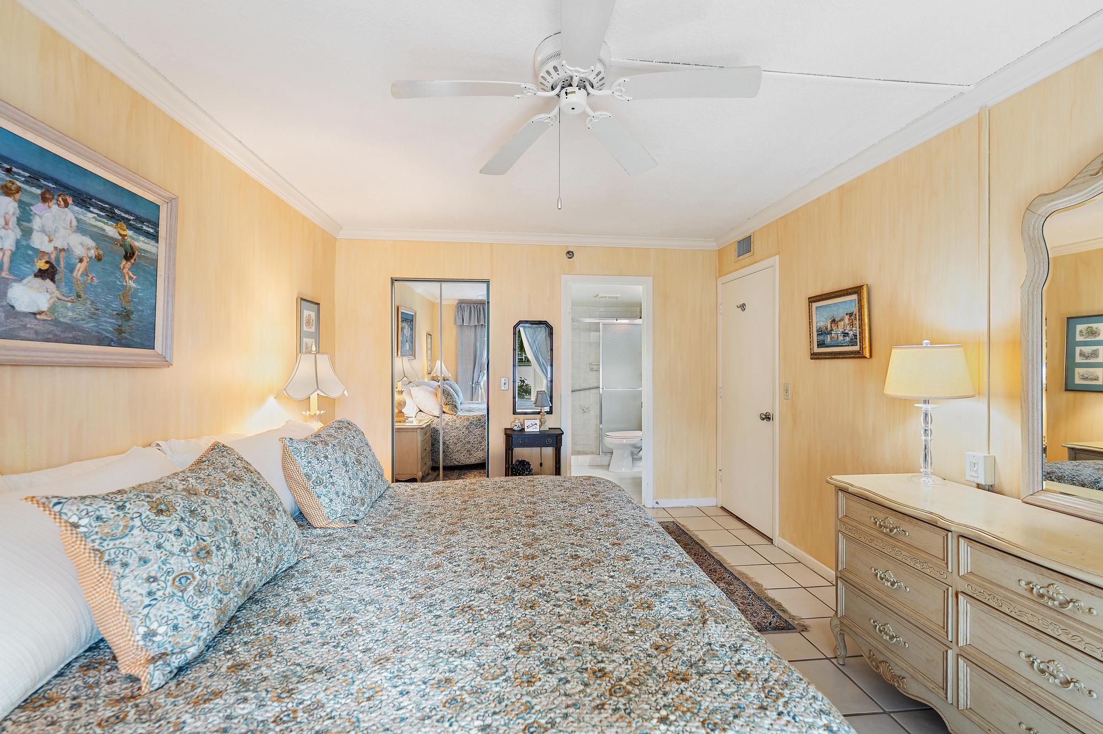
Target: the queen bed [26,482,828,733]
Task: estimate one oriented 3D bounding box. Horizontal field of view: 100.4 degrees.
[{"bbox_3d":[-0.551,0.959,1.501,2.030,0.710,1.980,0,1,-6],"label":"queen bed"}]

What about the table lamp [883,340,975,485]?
[{"bbox_3d":[1.623,0.189,1.980,0.305,0.615,0.305,0,1,-6],"label":"table lamp"}]

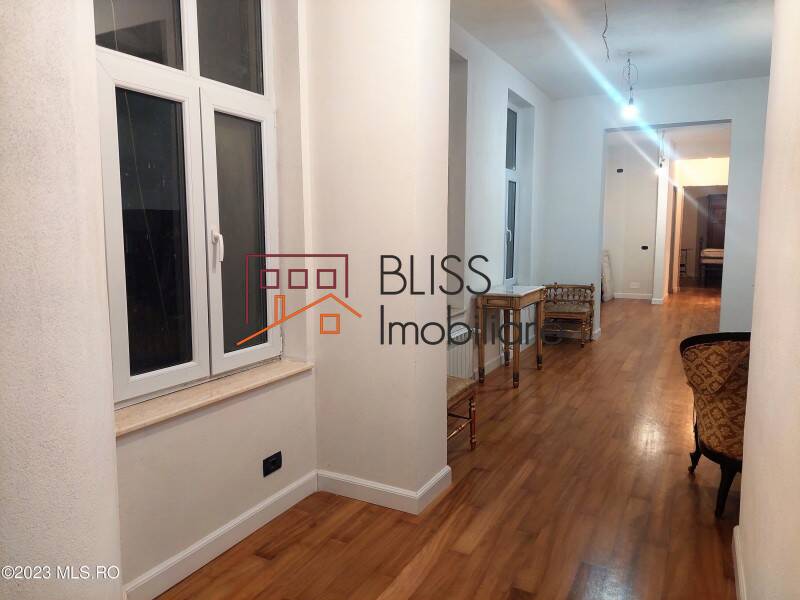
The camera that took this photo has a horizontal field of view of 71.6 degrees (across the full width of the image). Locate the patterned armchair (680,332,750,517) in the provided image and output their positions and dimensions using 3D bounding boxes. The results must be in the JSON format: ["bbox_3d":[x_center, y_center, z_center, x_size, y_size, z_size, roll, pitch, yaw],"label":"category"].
[{"bbox_3d":[1.694,0.548,2.578,0.670,0.875,0.650,2,7,18],"label":"patterned armchair"}]

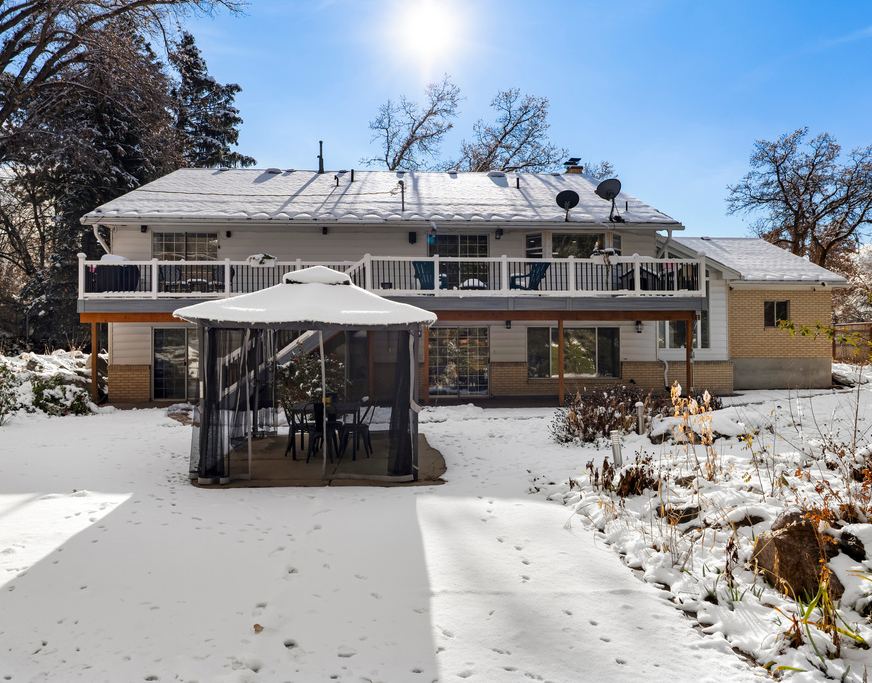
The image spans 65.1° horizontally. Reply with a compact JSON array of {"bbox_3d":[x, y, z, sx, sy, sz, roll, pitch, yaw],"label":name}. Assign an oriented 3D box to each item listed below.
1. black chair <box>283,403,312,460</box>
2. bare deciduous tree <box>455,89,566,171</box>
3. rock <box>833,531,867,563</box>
[{"bbox_3d":[-2.040,1.262,10.150,0.480,0.850,0.450,0,-1,-4],"label":"black chair"},{"bbox_3d":[4.400,-7.960,42.000,8.500,15.500,8.500,0,-1,0],"label":"bare deciduous tree"},{"bbox_3d":[2.700,1.315,4.450,0.220,0.200,0.220,0,-1,17],"label":"rock"}]

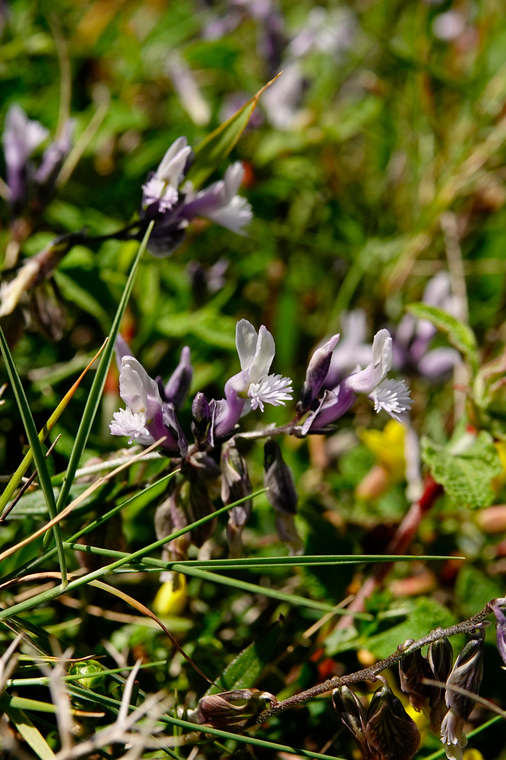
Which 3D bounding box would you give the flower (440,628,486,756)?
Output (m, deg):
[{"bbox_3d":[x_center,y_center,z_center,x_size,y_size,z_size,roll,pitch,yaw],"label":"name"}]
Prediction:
[{"bbox_3d":[0.027,0.040,0.237,0.005,0.016,0.005,10,15,10],"label":"flower"}]

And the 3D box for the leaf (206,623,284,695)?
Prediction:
[{"bbox_3d":[-0.001,0.037,0.245,0.002,0.005,0.014,11,46,42],"label":"leaf"}]

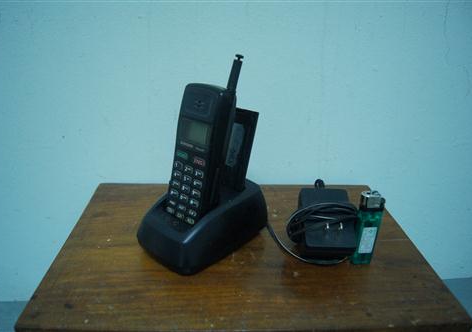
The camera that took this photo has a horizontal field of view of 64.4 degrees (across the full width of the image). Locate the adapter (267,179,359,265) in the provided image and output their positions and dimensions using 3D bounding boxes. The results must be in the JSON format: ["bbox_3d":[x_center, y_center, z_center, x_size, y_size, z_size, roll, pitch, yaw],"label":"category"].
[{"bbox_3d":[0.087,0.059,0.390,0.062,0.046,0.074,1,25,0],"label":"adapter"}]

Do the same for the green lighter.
[{"bbox_3d":[0.123,0.058,0.353,0.021,0.079,0.011,2,25,2],"label":"green lighter"}]

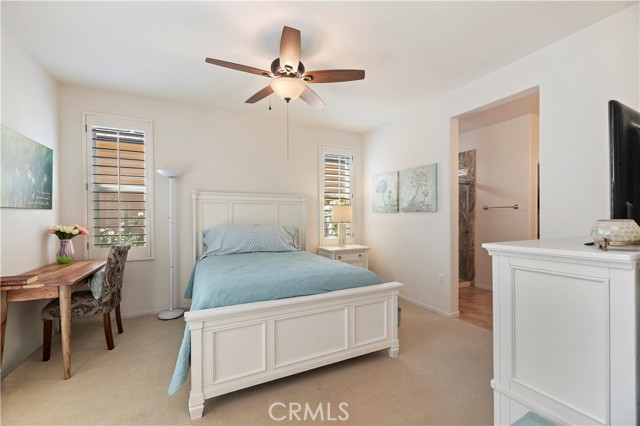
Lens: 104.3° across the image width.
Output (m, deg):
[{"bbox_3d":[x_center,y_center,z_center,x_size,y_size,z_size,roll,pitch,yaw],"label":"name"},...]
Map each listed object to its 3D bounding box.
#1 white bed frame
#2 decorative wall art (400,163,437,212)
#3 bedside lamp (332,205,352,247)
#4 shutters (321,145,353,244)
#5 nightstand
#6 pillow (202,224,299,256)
[{"bbox_3d":[-0.497,0.510,2.805,1.710,1.555,2.100,0,0,-26],"label":"white bed frame"},{"bbox_3d":[1.342,-0.315,3.419,0.040,0.625,0.630,0,0,-26],"label":"decorative wall art"},{"bbox_3d":[0.382,0.225,4.117,0.330,0.700,0.330,0,0,-26],"label":"bedside lamp"},{"bbox_3d":[0.306,-0.280,4.304,0.680,1.740,0.070,0,0,-26],"label":"shutters"},{"bbox_3d":[0.408,0.933,4.096,0.740,0.715,0.440,0,0,-26],"label":"nightstand"},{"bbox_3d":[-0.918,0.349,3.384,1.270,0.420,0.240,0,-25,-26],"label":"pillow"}]

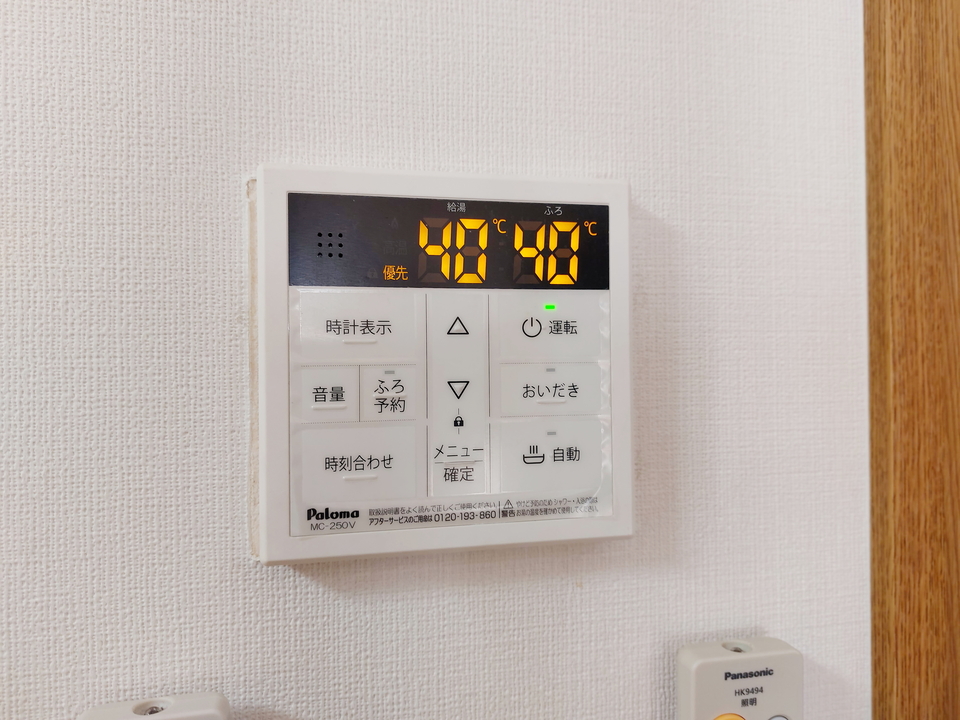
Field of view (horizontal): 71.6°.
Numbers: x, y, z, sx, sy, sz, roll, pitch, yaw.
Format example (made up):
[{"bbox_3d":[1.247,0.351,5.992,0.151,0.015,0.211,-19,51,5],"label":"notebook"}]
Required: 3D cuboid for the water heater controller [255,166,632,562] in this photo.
[{"bbox_3d":[-0.010,0.001,0.220,0.120,0.120,0.019,0,0,-11],"label":"water heater controller"}]

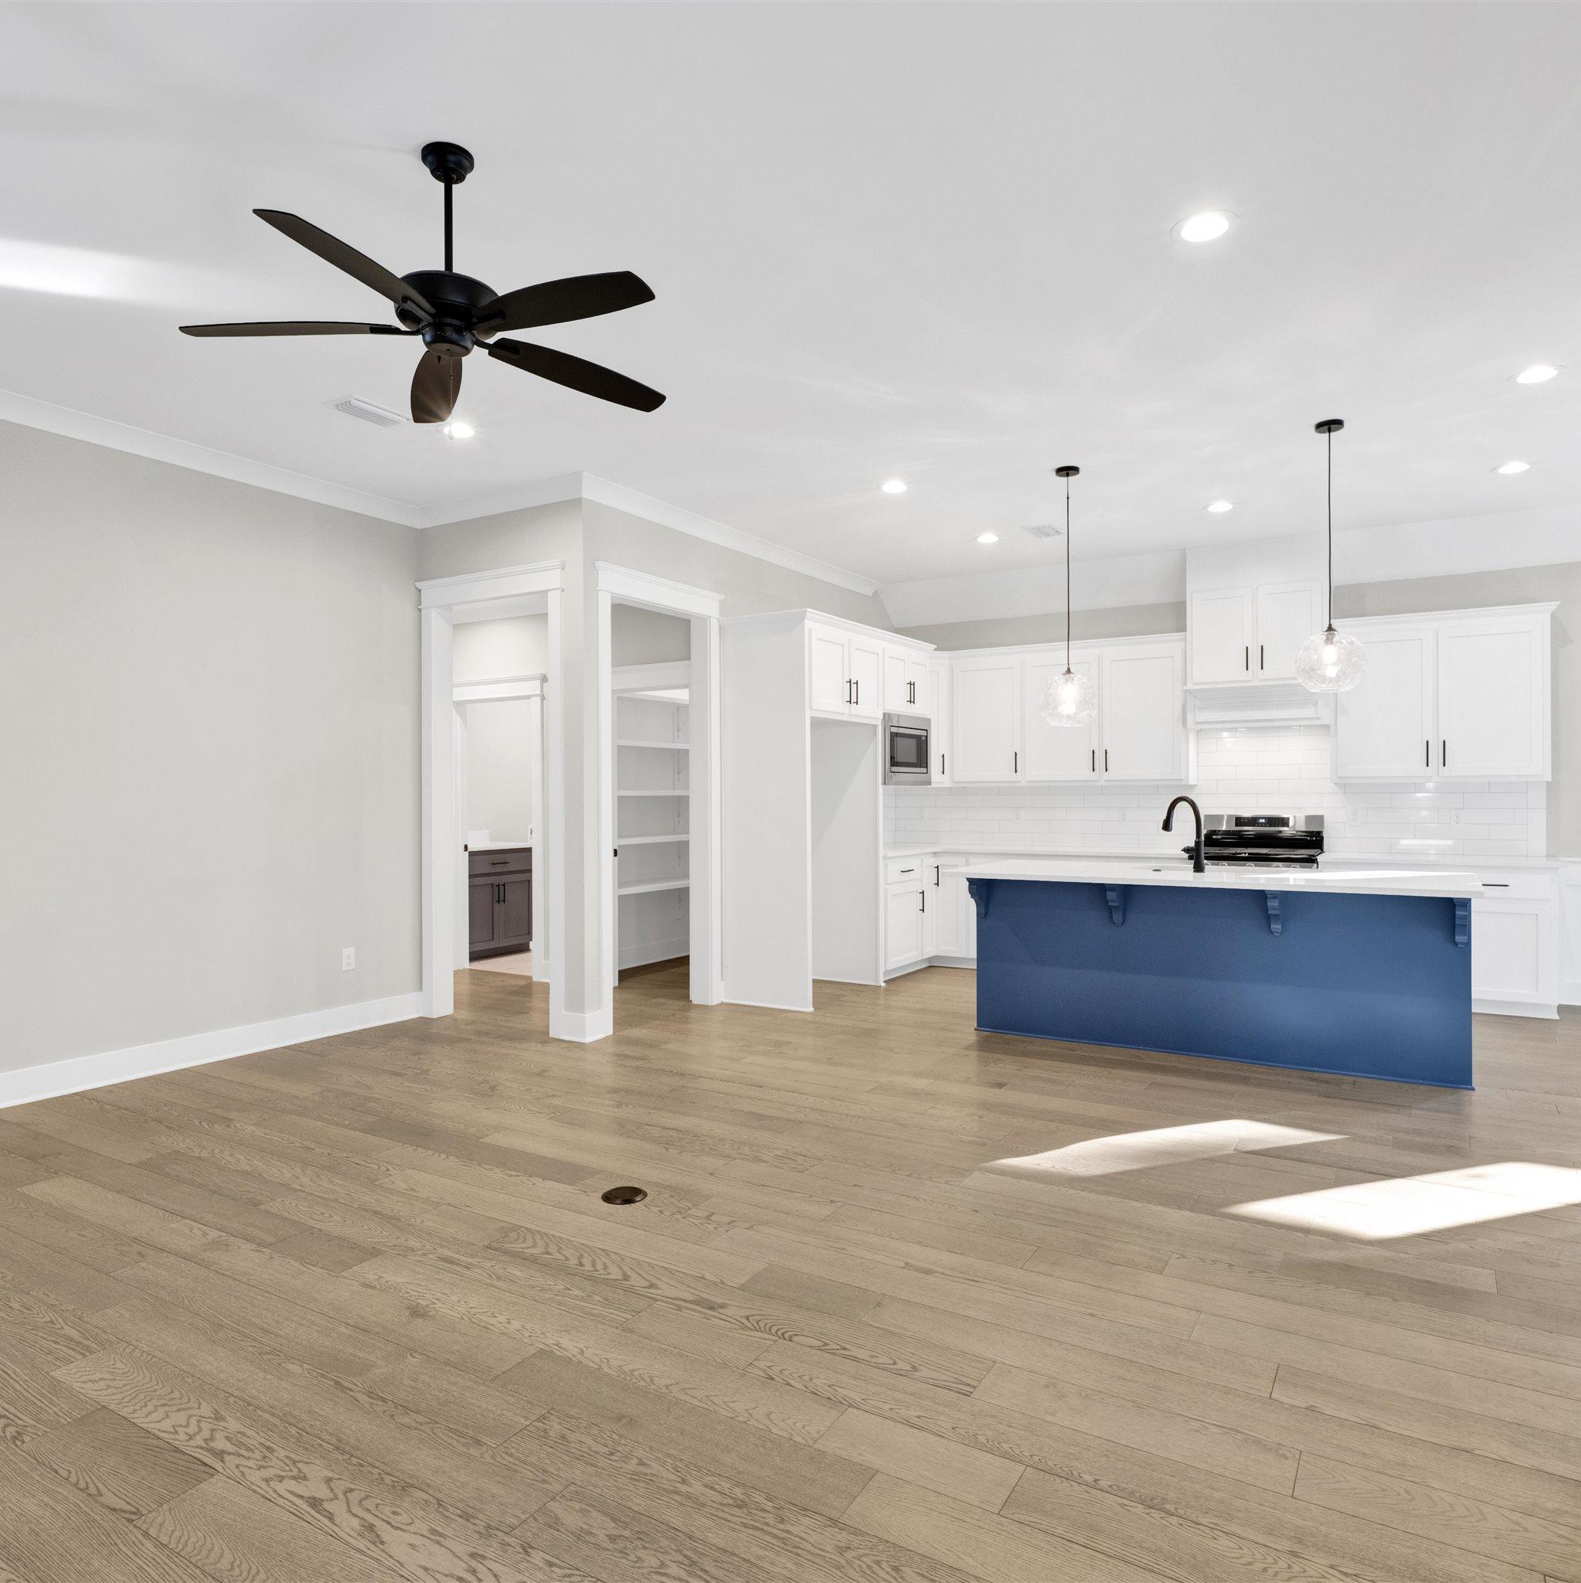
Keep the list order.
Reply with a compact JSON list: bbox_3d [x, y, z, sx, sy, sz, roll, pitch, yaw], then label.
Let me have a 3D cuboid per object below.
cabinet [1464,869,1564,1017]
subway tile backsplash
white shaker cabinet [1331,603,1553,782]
[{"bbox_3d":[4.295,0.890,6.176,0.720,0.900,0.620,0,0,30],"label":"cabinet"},{"bbox_3d":[2.834,-0.019,7.353,4.460,0.920,0.025,0,0,30],"label":"subway tile backsplash"},{"bbox_3d":[4.186,-0.590,6.406,1.150,1.060,0.340,0,0,30],"label":"white shaker cabinet"}]

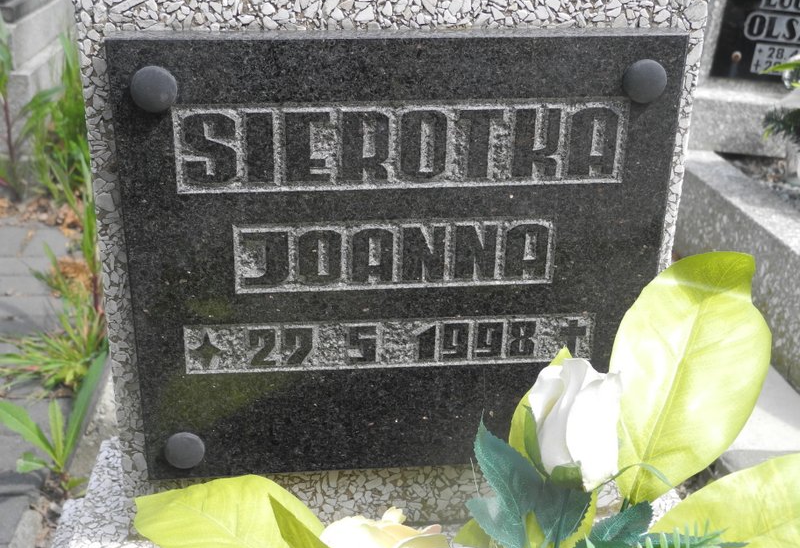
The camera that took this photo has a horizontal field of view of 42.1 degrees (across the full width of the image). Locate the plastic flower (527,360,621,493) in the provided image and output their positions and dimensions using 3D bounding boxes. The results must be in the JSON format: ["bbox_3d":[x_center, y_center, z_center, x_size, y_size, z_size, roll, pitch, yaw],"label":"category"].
[{"bbox_3d":[0.115,0.099,0.685,0.057,0.079,0.055,2,18,-7],"label":"plastic flower"}]

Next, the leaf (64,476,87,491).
[{"bbox_3d":[-0.446,0.289,1.430,0.032,0.017,0.022,-1,24,-5],"label":"leaf"}]

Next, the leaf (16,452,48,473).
[{"bbox_3d":[-0.512,0.261,1.450,0.045,0.027,0.030,-1,24,-5],"label":"leaf"}]

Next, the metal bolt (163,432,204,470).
[{"bbox_3d":[-0.169,0.140,0.819,0.030,0.030,0.011,-1,24,-5],"label":"metal bolt"}]

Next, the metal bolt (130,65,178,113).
[{"bbox_3d":[-0.166,-0.124,0.701,0.030,0.030,0.011,-1,24,-5],"label":"metal bolt"}]

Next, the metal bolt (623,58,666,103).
[{"bbox_3d":[0.173,-0.135,0.731,0.030,0.030,0.011,-1,24,-5],"label":"metal bolt"}]

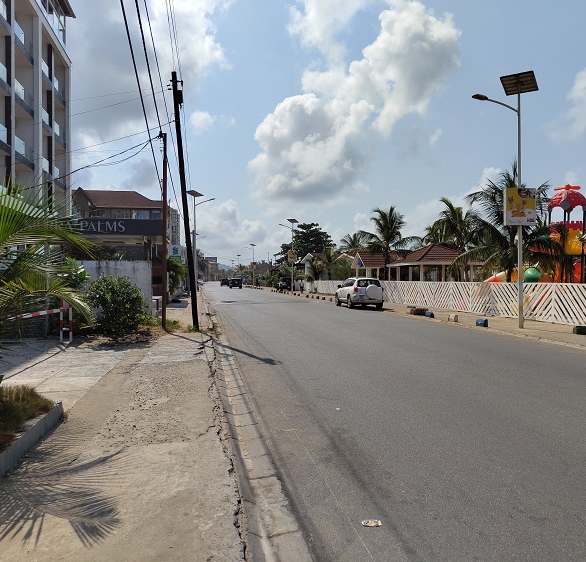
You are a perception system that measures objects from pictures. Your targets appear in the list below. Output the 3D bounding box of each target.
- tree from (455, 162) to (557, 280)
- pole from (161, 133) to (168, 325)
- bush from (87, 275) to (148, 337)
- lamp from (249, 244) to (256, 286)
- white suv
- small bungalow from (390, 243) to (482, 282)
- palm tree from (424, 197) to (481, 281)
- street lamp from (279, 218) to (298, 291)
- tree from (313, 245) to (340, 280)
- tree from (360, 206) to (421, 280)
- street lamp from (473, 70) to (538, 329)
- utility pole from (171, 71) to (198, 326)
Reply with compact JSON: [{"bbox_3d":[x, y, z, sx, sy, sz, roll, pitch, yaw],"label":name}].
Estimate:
[{"bbox_3d":[10.300,-2.100,25.000,5.400,7.200,5.400,0,0,-10],"label":"tree"},{"bbox_3d":[-3.870,-1.500,15.700,0.200,5.920,0.200,0,0,-10],"label":"pole"},{"bbox_3d":[-4.790,0.660,14.200,1.700,1.680,1.750,0,0,-10],"label":"bush"},{"bbox_3d":[-7.550,-2.680,94.900,2.150,8.100,1.200,0,0,-10],"label":"lamp"},{"bbox_3d":[3.750,0.710,30.100,1.830,1.700,4.550,0,0,-9],"label":"white suv"},{"bbox_3d":[10.480,-0.600,37.950,5.700,4.100,6.000,0,0,-10],"label":"small bungalow"},{"bbox_3d":[9.600,-1.780,30.500,4.400,6.500,4.400,0,0,-10],"label":"palm tree"},{"bbox_3d":[-0.430,-2.680,56.400,2.150,8.100,1.200,0,0,-10],"label":"street lamp"},{"bbox_3d":[3.550,-1.140,55.000,3.200,5.100,3.200,0,0,-10],"label":"tree"},{"bbox_3d":[7.150,-2.050,38.500,4.700,7.000,4.700,0,0,-10],"label":"tree"},{"bbox_3d":[6.600,-2.560,16.200,2.200,8.100,1.200,0,0,-10],"label":"street lamp"},{"bbox_3d":[-3.200,-2.390,15.600,0.450,7.770,0.350,-5,0,-10],"label":"utility pole"}]

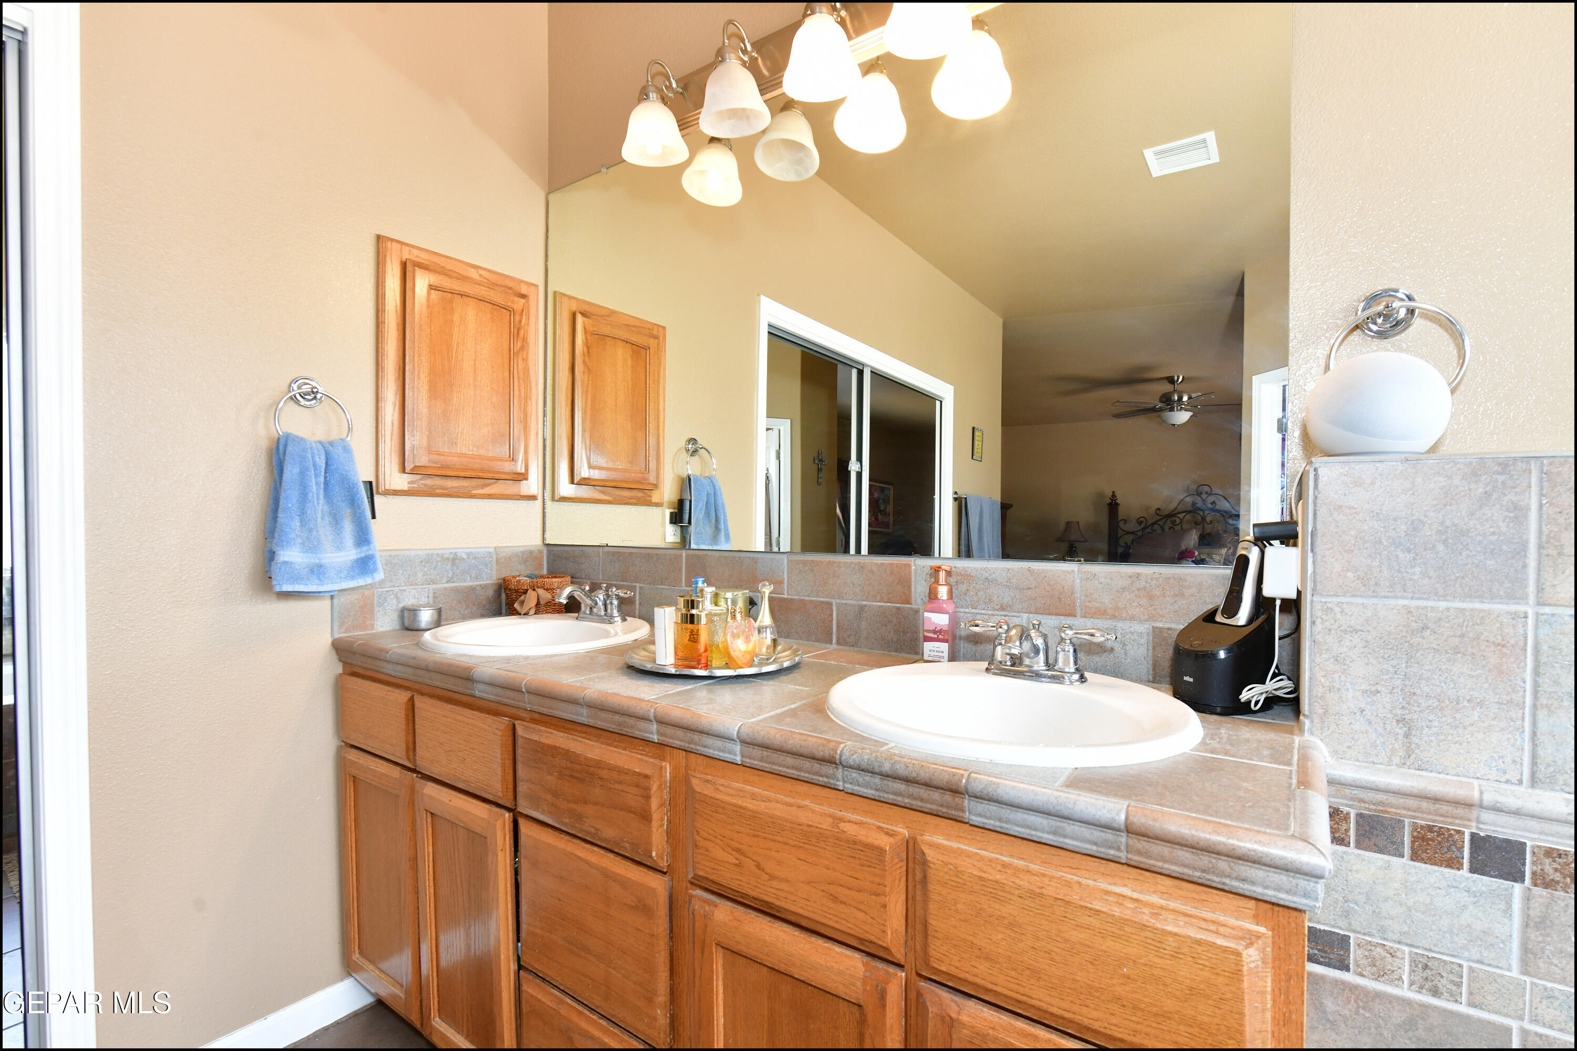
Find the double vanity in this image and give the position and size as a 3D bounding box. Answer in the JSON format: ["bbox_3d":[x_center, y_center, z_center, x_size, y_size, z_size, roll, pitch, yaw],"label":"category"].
[{"bbox_3d":[-0.144,0.686,1.310,1.790,0.882,0.587,0,0,35],"label":"double vanity"}]

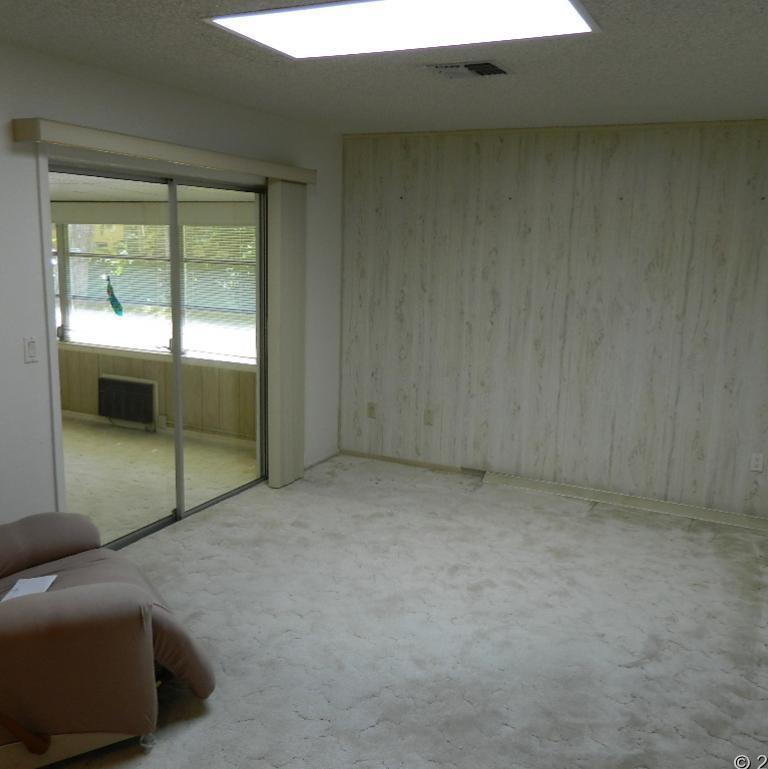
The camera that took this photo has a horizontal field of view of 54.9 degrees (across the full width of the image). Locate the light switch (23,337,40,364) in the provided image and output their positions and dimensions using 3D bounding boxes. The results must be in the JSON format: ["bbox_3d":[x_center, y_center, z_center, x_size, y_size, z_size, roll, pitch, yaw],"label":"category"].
[{"bbox_3d":[-1.558,-0.152,3.275,0.014,0.115,0.073,7,12,25],"label":"light switch"}]

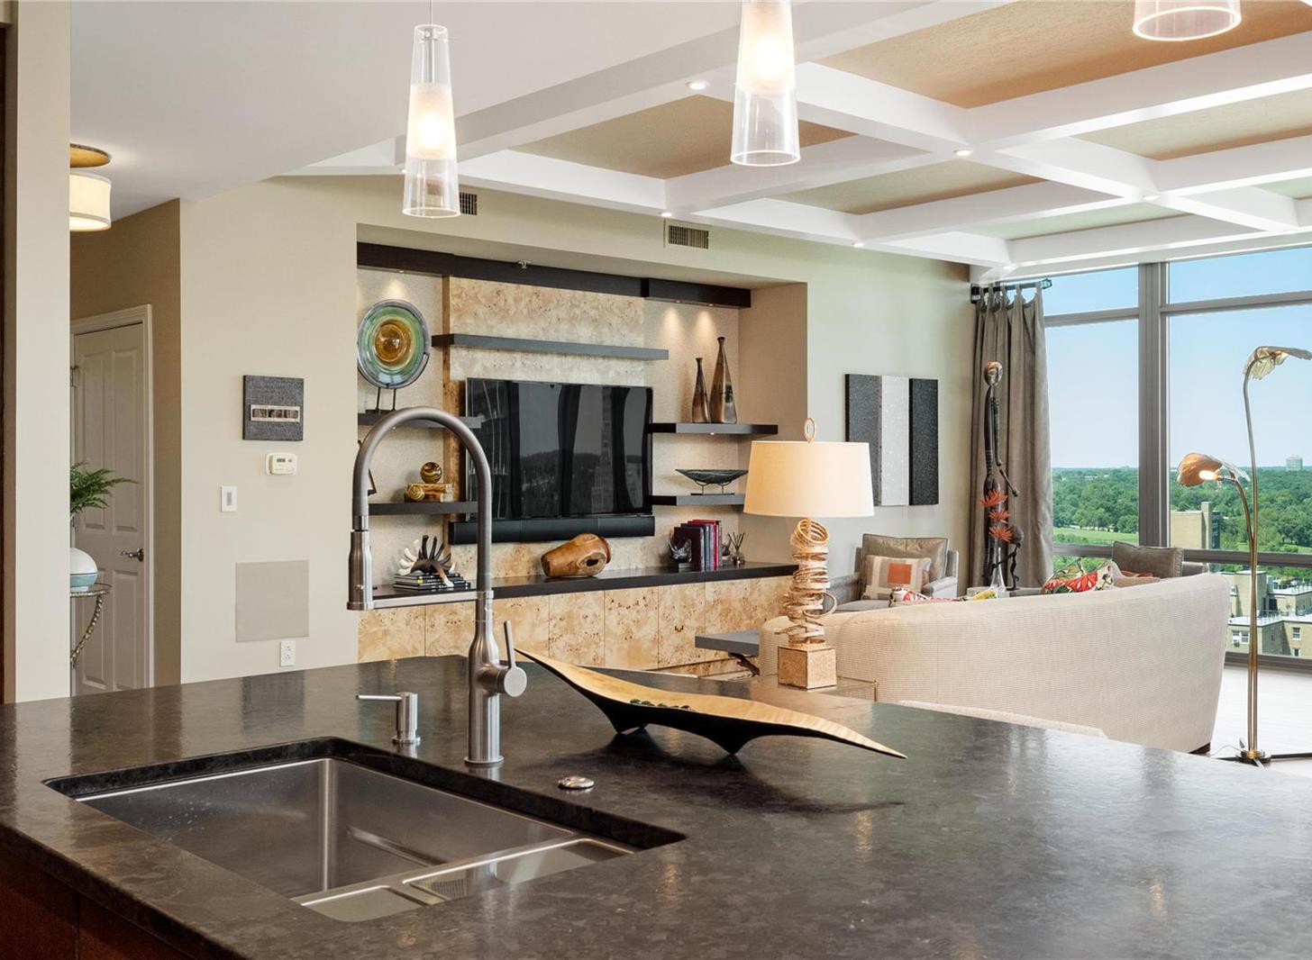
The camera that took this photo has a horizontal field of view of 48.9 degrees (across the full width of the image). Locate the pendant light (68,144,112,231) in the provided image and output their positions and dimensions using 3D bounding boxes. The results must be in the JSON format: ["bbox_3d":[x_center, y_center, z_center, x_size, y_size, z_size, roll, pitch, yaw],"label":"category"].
[{"bbox_3d":[-2.455,-1.169,5.760,0.530,0.270,0.530,0,1,0],"label":"pendant light"}]

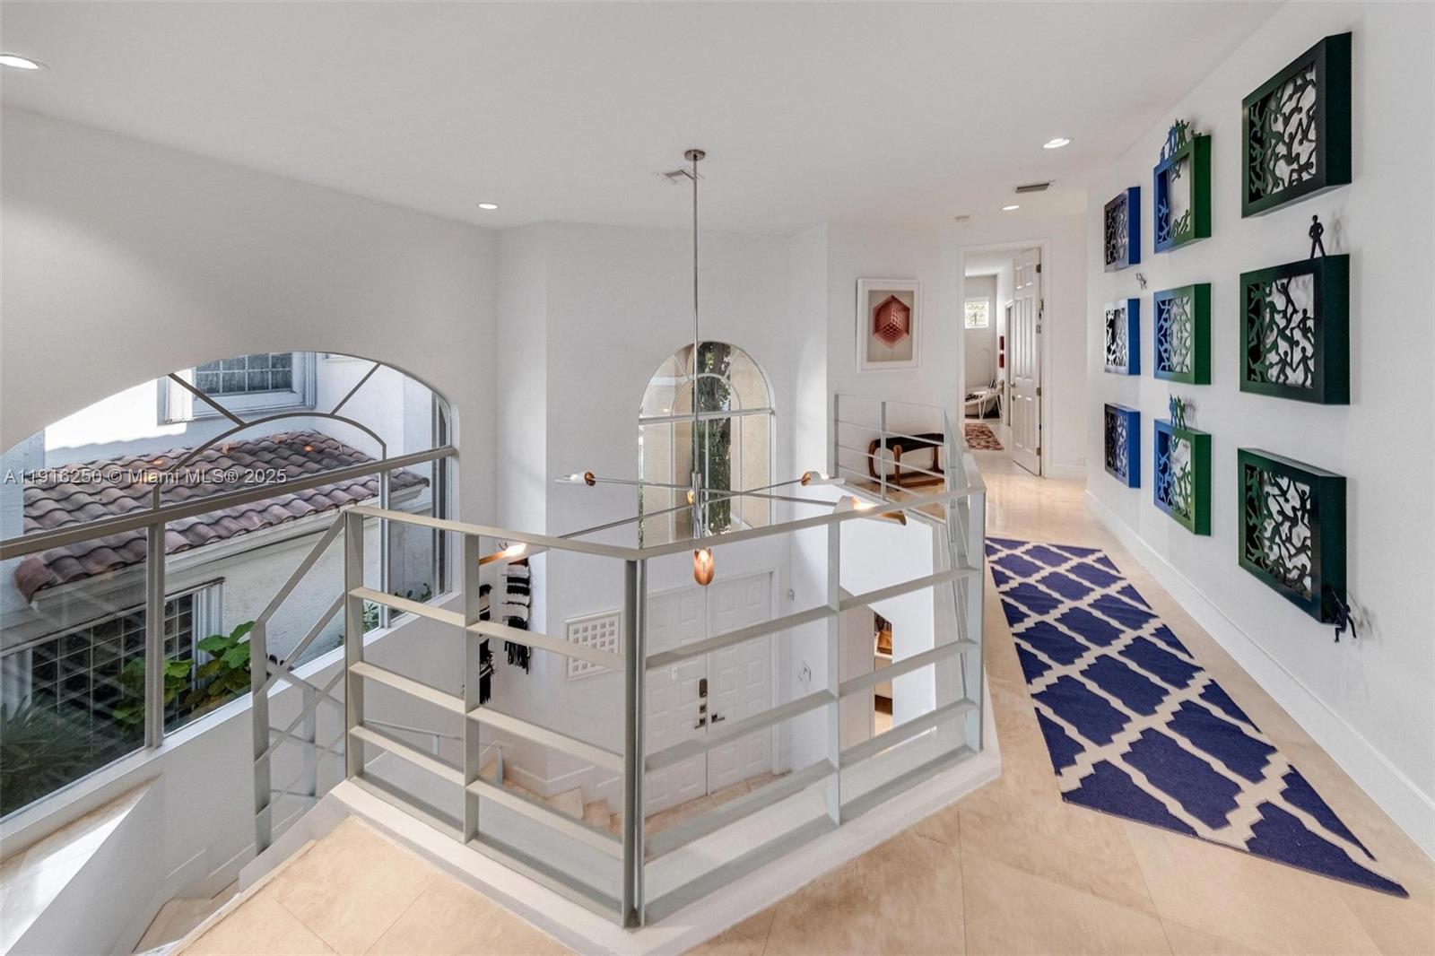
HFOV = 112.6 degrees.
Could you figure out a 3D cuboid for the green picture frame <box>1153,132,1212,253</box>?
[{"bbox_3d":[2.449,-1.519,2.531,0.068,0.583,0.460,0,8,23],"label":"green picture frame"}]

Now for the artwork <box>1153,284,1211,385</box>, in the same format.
[{"bbox_3d":[2.522,-0.778,2.607,0.065,0.495,0.465,-4,10,24],"label":"artwork"}]

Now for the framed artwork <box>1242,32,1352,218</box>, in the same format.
[{"bbox_3d":[2.203,-1.315,1.839,0.068,0.510,0.479,0,7,24],"label":"framed artwork"}]

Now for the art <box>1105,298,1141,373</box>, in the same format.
[{"bbox_3d":[2.914,-1.015,3.446,0.068,0.510,0.479,0,7,24],"label":"art"}]

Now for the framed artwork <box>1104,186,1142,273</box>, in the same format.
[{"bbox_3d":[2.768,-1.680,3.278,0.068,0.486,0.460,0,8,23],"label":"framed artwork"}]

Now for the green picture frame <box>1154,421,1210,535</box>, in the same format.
[{"bbox_3d":[2.483,-0.025,2.565,0.065,0.495,0.465,-4,10,24],"label":"green picture frame"}]

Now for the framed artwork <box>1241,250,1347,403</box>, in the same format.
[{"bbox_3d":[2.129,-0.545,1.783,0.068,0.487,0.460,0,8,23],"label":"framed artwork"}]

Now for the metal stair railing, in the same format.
[{"bbox_3d":[0.214,0.332,3.228,2.586,1.500,4.451,3,12,23],"label":"metal stair railing"}]

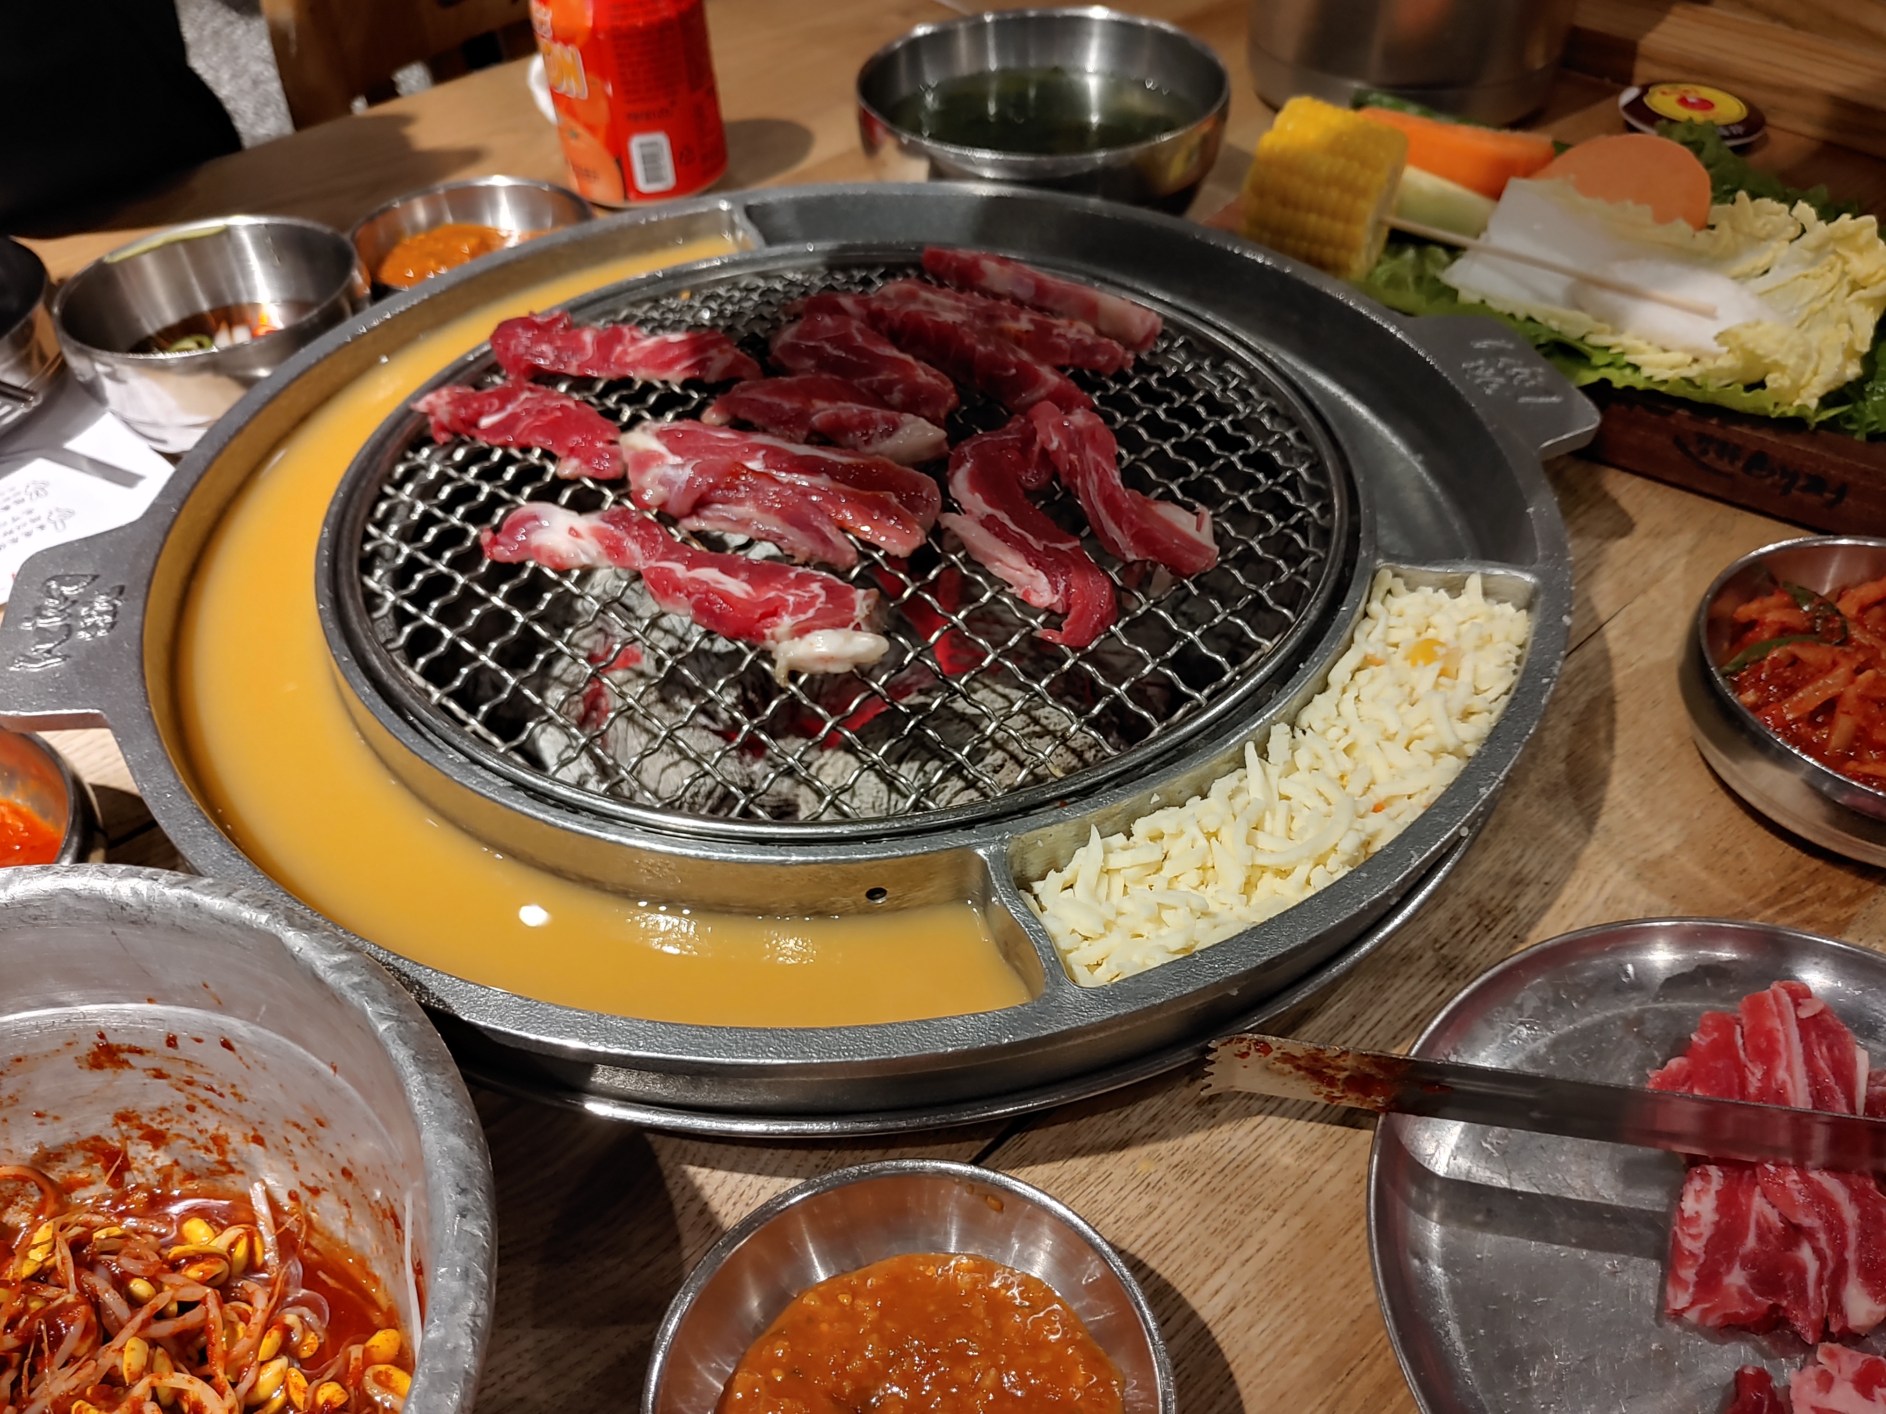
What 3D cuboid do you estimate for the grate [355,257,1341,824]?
[{"bbox_3d":[-0.025,-0.061,0.388,0.259,0.010,0.259,-2,44,0],"label":"grate"}]

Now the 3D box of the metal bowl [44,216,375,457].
[{"bbox_3d":[-0.228,-0.116,0.457,0.089,0.045,0.089,-1,44,0],"label":"metal bowl"}]

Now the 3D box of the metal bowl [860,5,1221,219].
[{"bbox_3d":[0.037,-0.210,0.538,0.137,0.057,0.137,-1,44,0],"label":"metal bowl"}]

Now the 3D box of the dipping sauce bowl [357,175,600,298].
[{"bbox_3d":[-0.165,-0.157,0.507,0.080,0.031,0.080,-1,44,0],"label":"dipping sauce bowl"}]

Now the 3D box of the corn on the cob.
[{"bbox_3d":[0.128,-0.174,0.478,0.043,0.050,0.050,26,51,25],"label":"corn on the cob"}]

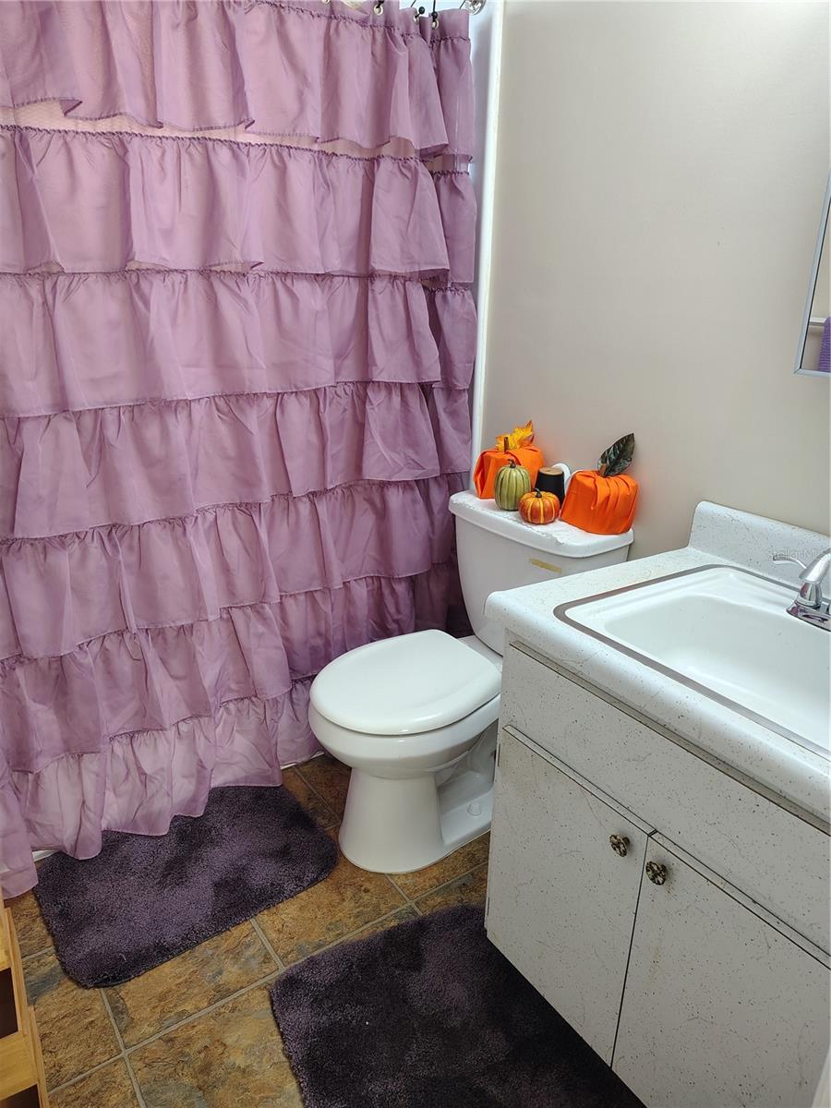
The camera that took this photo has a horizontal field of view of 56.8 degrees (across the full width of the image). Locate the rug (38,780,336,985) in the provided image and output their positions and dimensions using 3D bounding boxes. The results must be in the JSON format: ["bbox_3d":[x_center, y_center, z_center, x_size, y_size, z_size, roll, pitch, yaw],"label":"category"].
[{"bbox_3d":[-0.506,0.705,1.751,0.615,0.025,0.437,-13,24,-35],"label":"rug"}]

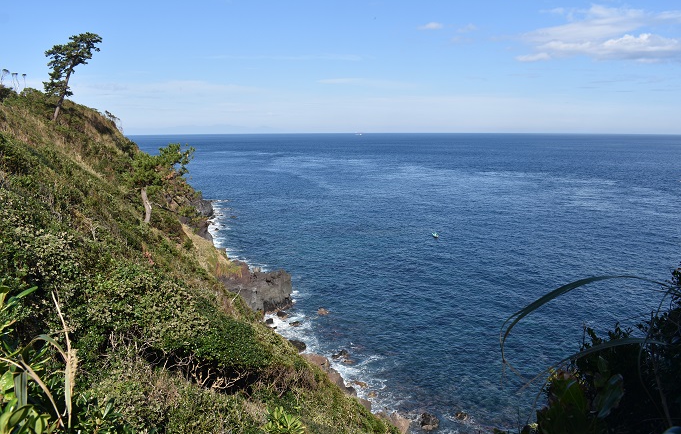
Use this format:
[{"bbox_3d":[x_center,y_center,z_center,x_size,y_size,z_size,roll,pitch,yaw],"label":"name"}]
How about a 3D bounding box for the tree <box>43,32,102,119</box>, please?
[{"bbox_3d":[-24.140,-12.660,46.000,5.000,7.800,4.600,0,9,0],"label":"tree"}]

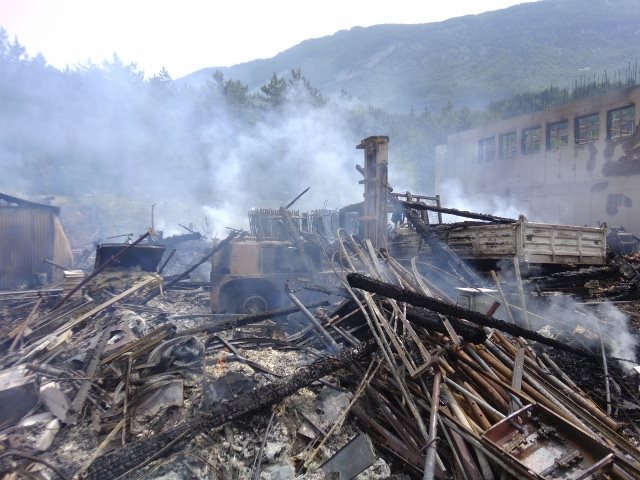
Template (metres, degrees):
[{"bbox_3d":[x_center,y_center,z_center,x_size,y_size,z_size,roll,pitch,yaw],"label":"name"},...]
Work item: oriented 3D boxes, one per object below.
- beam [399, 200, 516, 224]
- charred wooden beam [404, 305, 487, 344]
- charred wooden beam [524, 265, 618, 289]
[{"bbox_3d":[2.780,-0.579,9.950,2.395,0.140,0.150,11,6,27],"label":"beam"},{"bbox_3d":[1.263,0.869,5.000,0.889,0.170,0.180,12,9,42],"label":"charred wooden beam"},{"bbox_3d":[4.661,0.672,8.800,2.410,0.190,0.210,-3,2,-25],"label":"charred wooden beam"}]

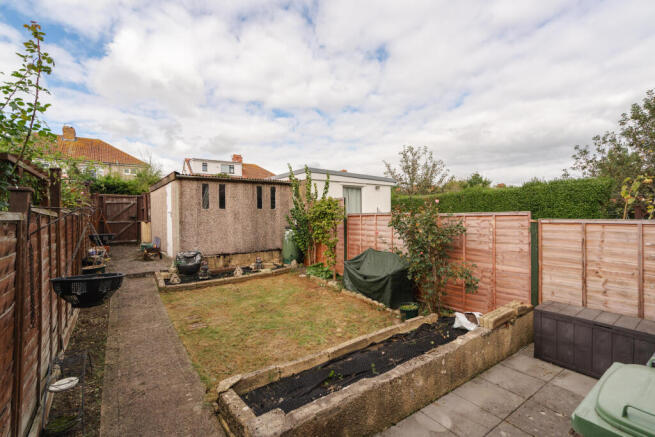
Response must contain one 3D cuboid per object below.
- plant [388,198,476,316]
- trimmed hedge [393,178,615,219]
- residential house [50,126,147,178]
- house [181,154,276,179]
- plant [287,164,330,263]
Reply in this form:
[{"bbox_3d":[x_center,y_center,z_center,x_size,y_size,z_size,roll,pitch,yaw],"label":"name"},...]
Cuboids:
[{"bbox_3d":[1.640,0.555,4.505,0.700,1.730,1.100,0,0,-36],"label":"plant"},{"bbox_3d":[4.764,0.250,9.621,1.000,2.300,6.800,0,0,-36],"label":"trimmed hedge"},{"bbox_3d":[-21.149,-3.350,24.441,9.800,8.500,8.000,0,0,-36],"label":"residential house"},{"bbox_3d":[-10.616,-3.200,33.424,11.500,8.300,8.000,0,0,-36],"label":"house"},{"bbox_3d":[-0.533,-0.125,7.763,0.750,2.750,1.000,0,0,-36],"label":"plant"}]

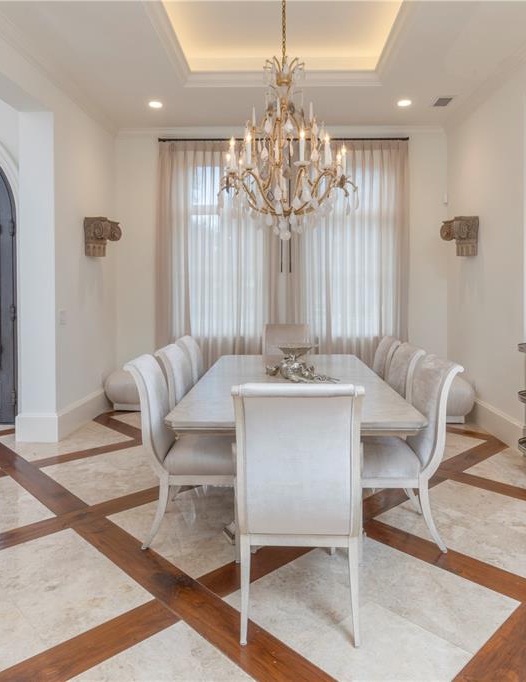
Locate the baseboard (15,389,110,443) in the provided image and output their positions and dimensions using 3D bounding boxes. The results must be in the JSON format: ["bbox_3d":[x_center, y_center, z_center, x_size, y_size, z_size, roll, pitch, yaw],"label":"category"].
[{"bbox_3d":[-1.995,0.702,4.775,0.387,0.266,1.390,0,3,3],"label":"baseboard"}]

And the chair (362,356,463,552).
[{"bbox_3d":[0.705,0.575,2.570,0.650,0.970,0.600,0,5,2],"label":"chair"}]

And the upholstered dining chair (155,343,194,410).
[{"bbox_3d":[-0.382,0.514,3.157,0.616,0.993,0.506,0,3,3],"label":"upholstered dining chair"}]

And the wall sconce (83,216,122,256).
[{"bbox_3d":[-1.693,-1.077,4.835,0.248,0.402,0.417,0,3,3],"label":"wall sconce"}]

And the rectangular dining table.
[{"bbox_3d":[0.200,0.635,3.180,1.200,0.770,2.150,0,5,2],"label":"rectangular dining table"}]

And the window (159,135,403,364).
[{"bbox_3d":[0.233,-0.949,5.430,2.984,2.937,0.159,0,3,3],"label":"window"}]

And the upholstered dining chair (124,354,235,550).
[{"bbox_3d":[-0.400,0.575,2.600,0.650,0.970,0.600,0,5,2],"label":"upholstered dining chair"}]

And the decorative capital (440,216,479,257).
[{"bbox_3d":[2.100,-1.130,4.900,0.280,0.410,0.440,0,5,2],"label":"decorative capital"}]

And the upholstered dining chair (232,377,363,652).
[{"bbox_3d":[0.162,0.629,2.020,0.566,1.013,0.655,0,3,3],"label":"upholstered dining chair"}]

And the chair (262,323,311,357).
[{"bbox_3d":[0.232,0.350,4.420,0.580,0.970,0.650,0,5,2],"label":"chair"}]

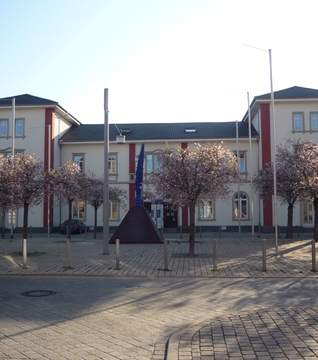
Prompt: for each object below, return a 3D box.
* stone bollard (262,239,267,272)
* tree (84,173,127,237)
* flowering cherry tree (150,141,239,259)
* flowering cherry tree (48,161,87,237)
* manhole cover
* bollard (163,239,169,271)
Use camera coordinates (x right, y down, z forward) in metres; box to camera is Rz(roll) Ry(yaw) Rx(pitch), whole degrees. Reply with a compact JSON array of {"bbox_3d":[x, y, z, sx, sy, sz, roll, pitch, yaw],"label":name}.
[{"bbox_3d":[3.196,2.280,13.463,0.120,0.932,0.120,-1,-4,4],"label":"stone bollard"},{"bbox_3d":[-3.776,1.813,31.358,3.150,4.668,3.100,-1,-4,4],"label":"tree"},{"bbox_3d":[1.346,0.763,17.659,3.650,4.473,3.500,-1,-4,4],"label":"flowering cherry tree"},{"bbox_3d":[-5.060,1.159,24.759,2.500,4.469,2.600,-1,-4,4],"label":"flowering cherry tree"},{"bbox_3d":[-2.670,2.514,9.749,0.790,0.050,0.790,-1,-4,4],"label":"manhole cover"},{"bbox_3d":[0.234,2.307,13.693,0.120,0.936,0.120,-1,-4,4],"label":"bollard"}]

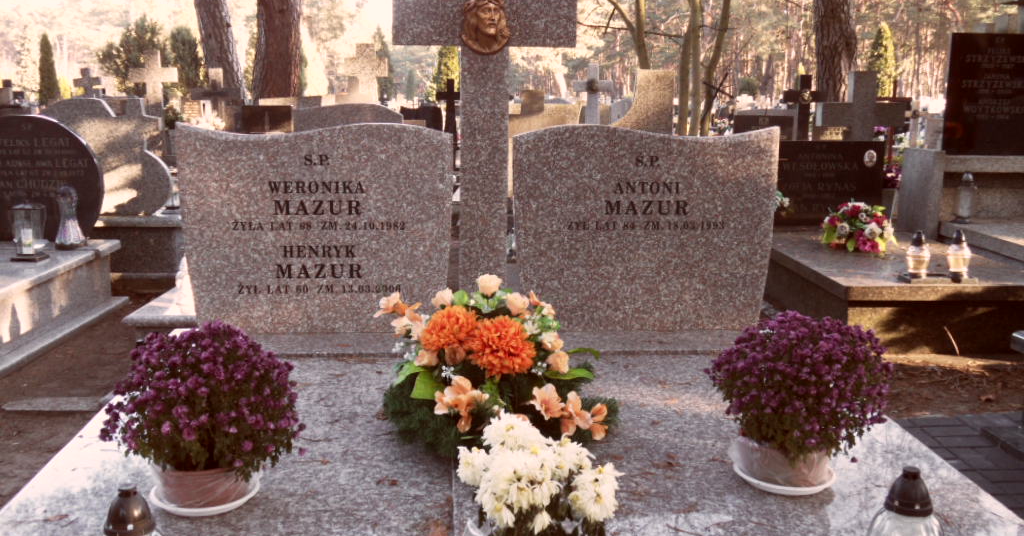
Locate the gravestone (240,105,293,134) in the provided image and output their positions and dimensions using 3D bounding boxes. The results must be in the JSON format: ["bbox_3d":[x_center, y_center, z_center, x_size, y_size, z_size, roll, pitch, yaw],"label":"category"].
[{"bbox_3d":[-2.990,-1.665,11.613,0.620,0.650,0.100,0,11,-4],"label":"gravestone"}]

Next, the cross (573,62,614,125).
[{"bbox_3d":[0.942,-1.843,11.106,0.470,1.100,0.150,0,11,-4],"label":"cross"}]

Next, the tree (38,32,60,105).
[{"bbox_3d":[-9.804,-3.875,20.212,0.520,2.200,0.520,0,11,-4],"label":"tree"}]

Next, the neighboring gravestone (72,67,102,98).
[{"bbox_3d":[-8.980,-3.740,20.172,0.570,1.000,0.150,0,11,-4],"label":"neighboring gravestone"}]

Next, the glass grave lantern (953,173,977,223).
[{"bbox_3d":[2.889,-0.447,6.009,0.140,0.320,0.130,0,11,-4],"label":"glass grave lantern"}]

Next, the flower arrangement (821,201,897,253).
[{"bbox_3d":[2.074,-0.286,5.630,0.440,0.320,0.360,0,11,-4],"label":"flower arrangement"}]

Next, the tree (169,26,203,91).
[{"bbox_3d":[-8.293,-4.861,24.249,0.860,2.523,0.860,0,11,-4],"label":"tree"}]

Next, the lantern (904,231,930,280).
[{"bbox_3d":[2.058,-0.080,4.778,0.125,0.240,0.125,0,11,-4],"label":"lantern"}]

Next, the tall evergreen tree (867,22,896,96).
[{"bbox_3d":[7.014,-3.423,18.241,0.600,2.500,0.600,0,11,-4],"label":"tall evergreen tree"}]

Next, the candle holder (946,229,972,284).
[{"bbox_3d":[2.255,-0.063,4.744,0.117,0.247,0.117,0,11,-4],"label":"candle holder"}]

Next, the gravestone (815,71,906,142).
[{"bbox_3d":[2.715,-1.016,7.482,0.670,1.050,0.160,0,11,-4],"label":"gravestone"}]

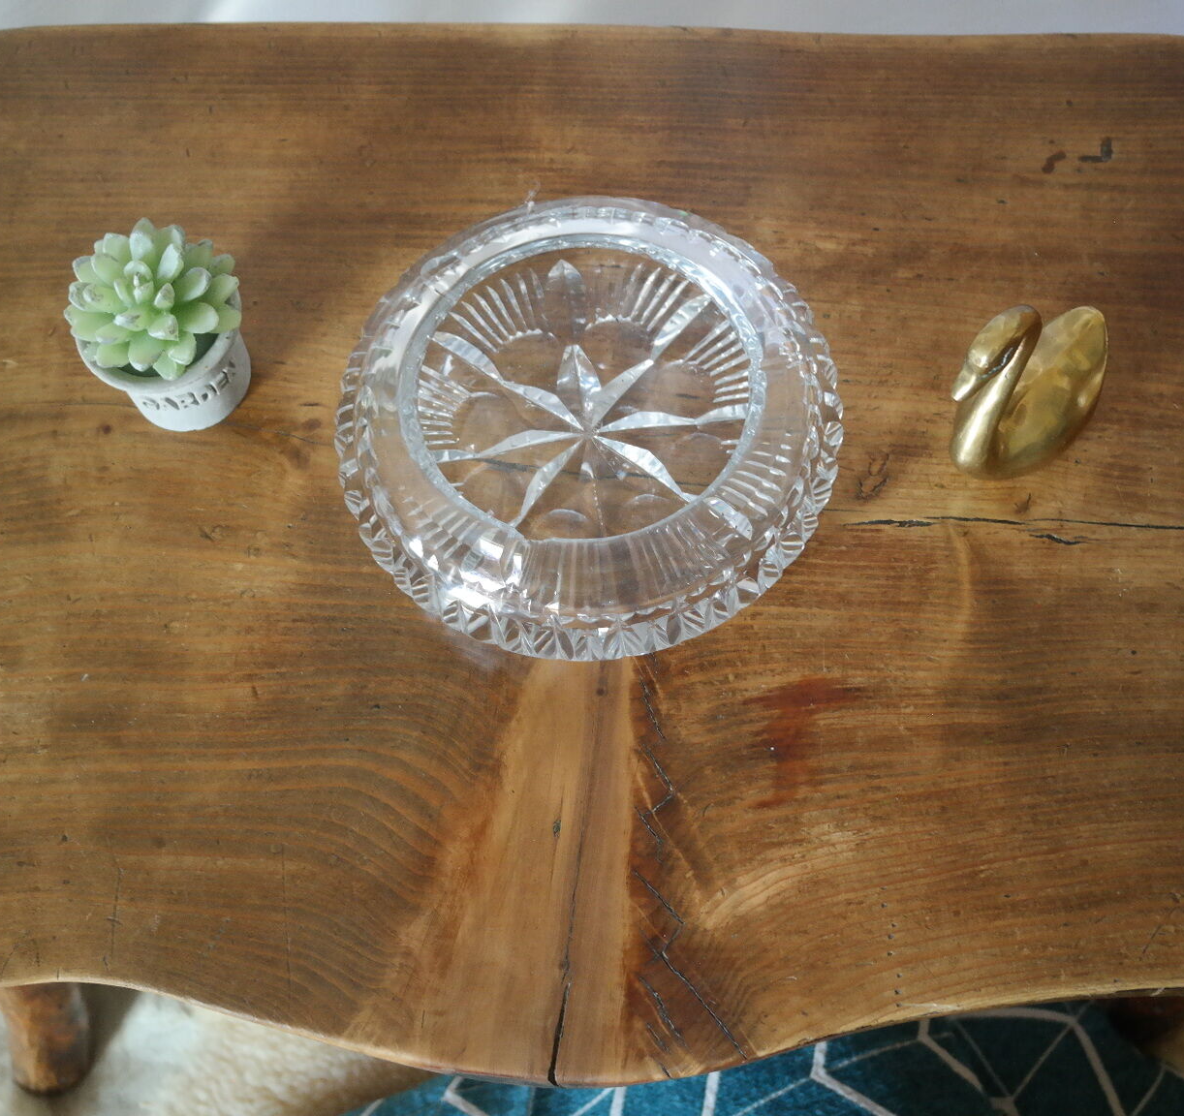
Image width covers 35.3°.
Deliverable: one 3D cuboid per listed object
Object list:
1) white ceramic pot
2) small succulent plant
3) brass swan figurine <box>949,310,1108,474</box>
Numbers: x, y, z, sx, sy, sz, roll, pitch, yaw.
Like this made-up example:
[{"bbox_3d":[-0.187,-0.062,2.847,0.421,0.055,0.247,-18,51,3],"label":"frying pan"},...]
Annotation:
[{"bbox_3d":[-0.178,-0.088,0.794,0.070,0.049,0.070,-1,65,3],"label":"white ceramic pot"},{"bbox_3d":[-0.180,-0.106,0.761,0.070,0.042,0.070,-1,65,3],"label":"small succulent plant"},{"bbox_3d":[0.170,-0.073,0.744,0.084,0.090,0.045,-42,70,-15],"label":"brass swan figurine"}]

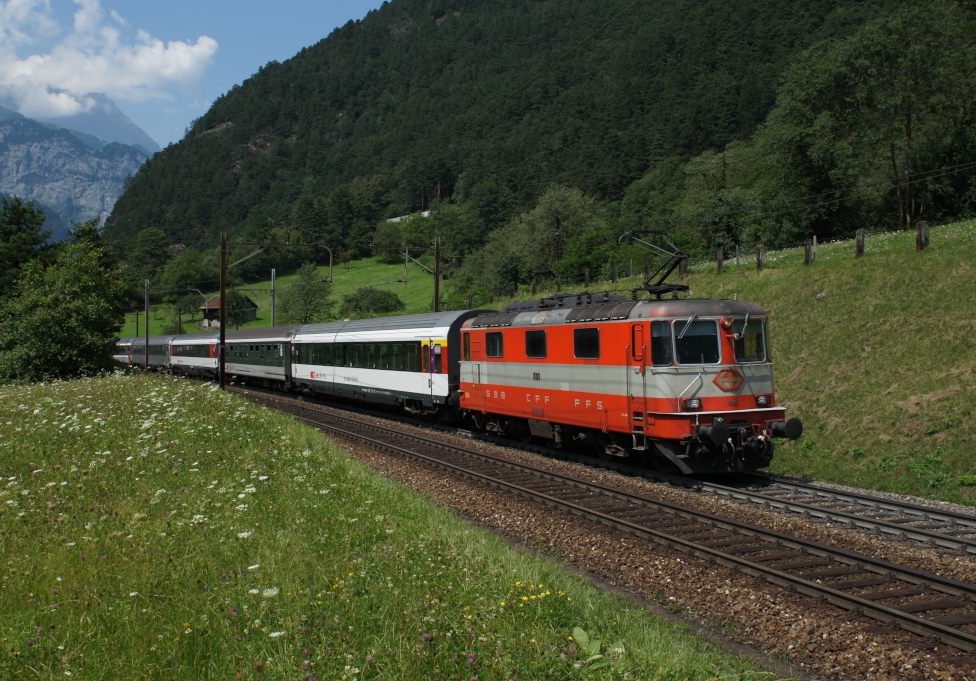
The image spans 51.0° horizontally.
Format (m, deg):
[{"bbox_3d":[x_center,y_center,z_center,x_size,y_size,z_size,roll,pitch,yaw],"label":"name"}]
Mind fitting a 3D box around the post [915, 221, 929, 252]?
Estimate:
[{"bbox_3d":[12.946,-3.091,30.500,0.270,0.950,0.250,0,0,-21],"label":"post"}]

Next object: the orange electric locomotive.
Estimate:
[{"bbox_3d":[2.605,0.309,26.973,2.950,5.200,14.900,-1,0,-21],"label":"orange electric locomotive"}]

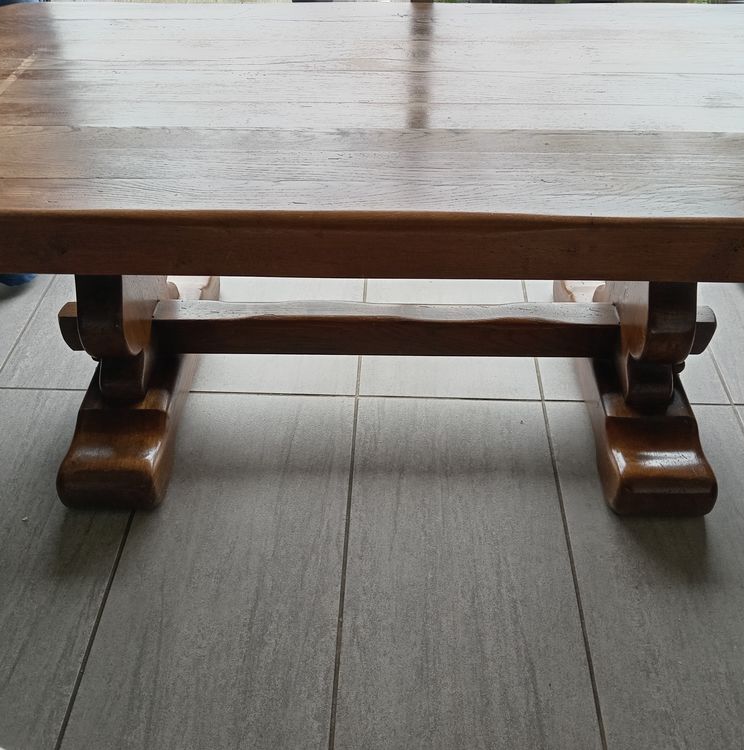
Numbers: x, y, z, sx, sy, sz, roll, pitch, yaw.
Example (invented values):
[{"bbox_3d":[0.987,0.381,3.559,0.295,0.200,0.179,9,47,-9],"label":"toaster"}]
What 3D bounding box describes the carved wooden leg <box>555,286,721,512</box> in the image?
[{"bbox_3d":[0.409,-0.137,1.046,0.145,0.430,0.534,1,45,1],"label":"carved wooden leg"}]

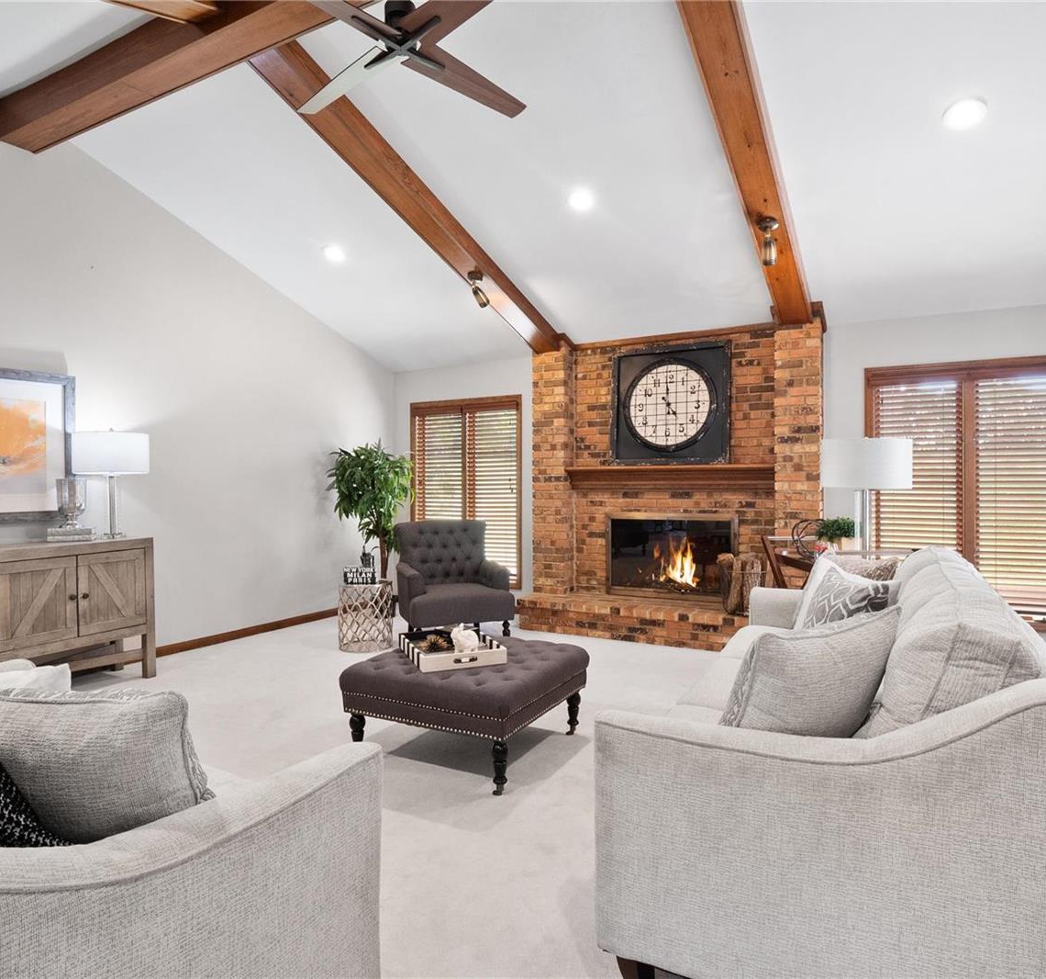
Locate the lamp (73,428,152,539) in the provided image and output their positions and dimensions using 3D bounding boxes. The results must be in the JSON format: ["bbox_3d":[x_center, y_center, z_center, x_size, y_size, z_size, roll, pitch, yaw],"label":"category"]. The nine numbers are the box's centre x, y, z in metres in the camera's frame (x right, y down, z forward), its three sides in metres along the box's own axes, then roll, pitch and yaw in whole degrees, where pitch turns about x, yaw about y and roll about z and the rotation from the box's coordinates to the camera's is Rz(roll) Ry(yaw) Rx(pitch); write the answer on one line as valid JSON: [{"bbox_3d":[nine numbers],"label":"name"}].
[{"bbox_3d":[-2.626,-0.015,4.160,0.420,0.690,0.420,0,1,28],"label":"lamp"}]

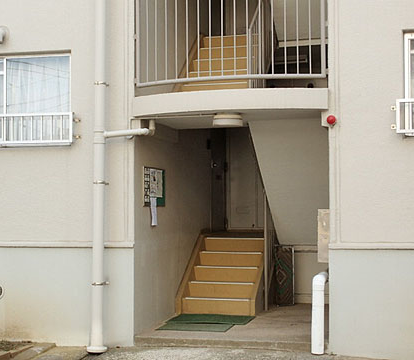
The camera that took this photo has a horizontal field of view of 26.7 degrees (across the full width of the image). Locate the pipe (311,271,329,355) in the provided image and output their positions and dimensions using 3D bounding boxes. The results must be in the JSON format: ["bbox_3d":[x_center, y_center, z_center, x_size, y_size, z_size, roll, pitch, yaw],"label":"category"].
[{"bbox_3d":[1.091,1.283,8.420,0.165,0.787,0.167,-1,-2,14],"label":"pipe"}]

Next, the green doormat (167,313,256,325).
[{"bbox_3d":[0.066,1.631,10.261,0.934,0.016,0.774,-1,-2,14],"label":"green doormat"}]

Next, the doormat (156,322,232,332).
[{"bbox_3d":[-0.092,1.614,9.602,0.754,0.013,0.634,-1,-2,14],"label":"doormat"}]

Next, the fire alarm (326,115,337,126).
[{"bbox_3d":[1.205,-0.577,8.434,0.086,0.092,0.080,-1,-2,14],"label":"fire alarm"}]

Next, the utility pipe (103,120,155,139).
[{"bbox_3d":[-0.794,-0.526,8.974,0.498,0.190,0.260,-1,-2,14],"label":"utility pipe"}]

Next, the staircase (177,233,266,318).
[{"bbox_3d":[0.229,1.199,11.203,1.008,0.934,1.161,-1,-2,14],"label":"staircase"}]

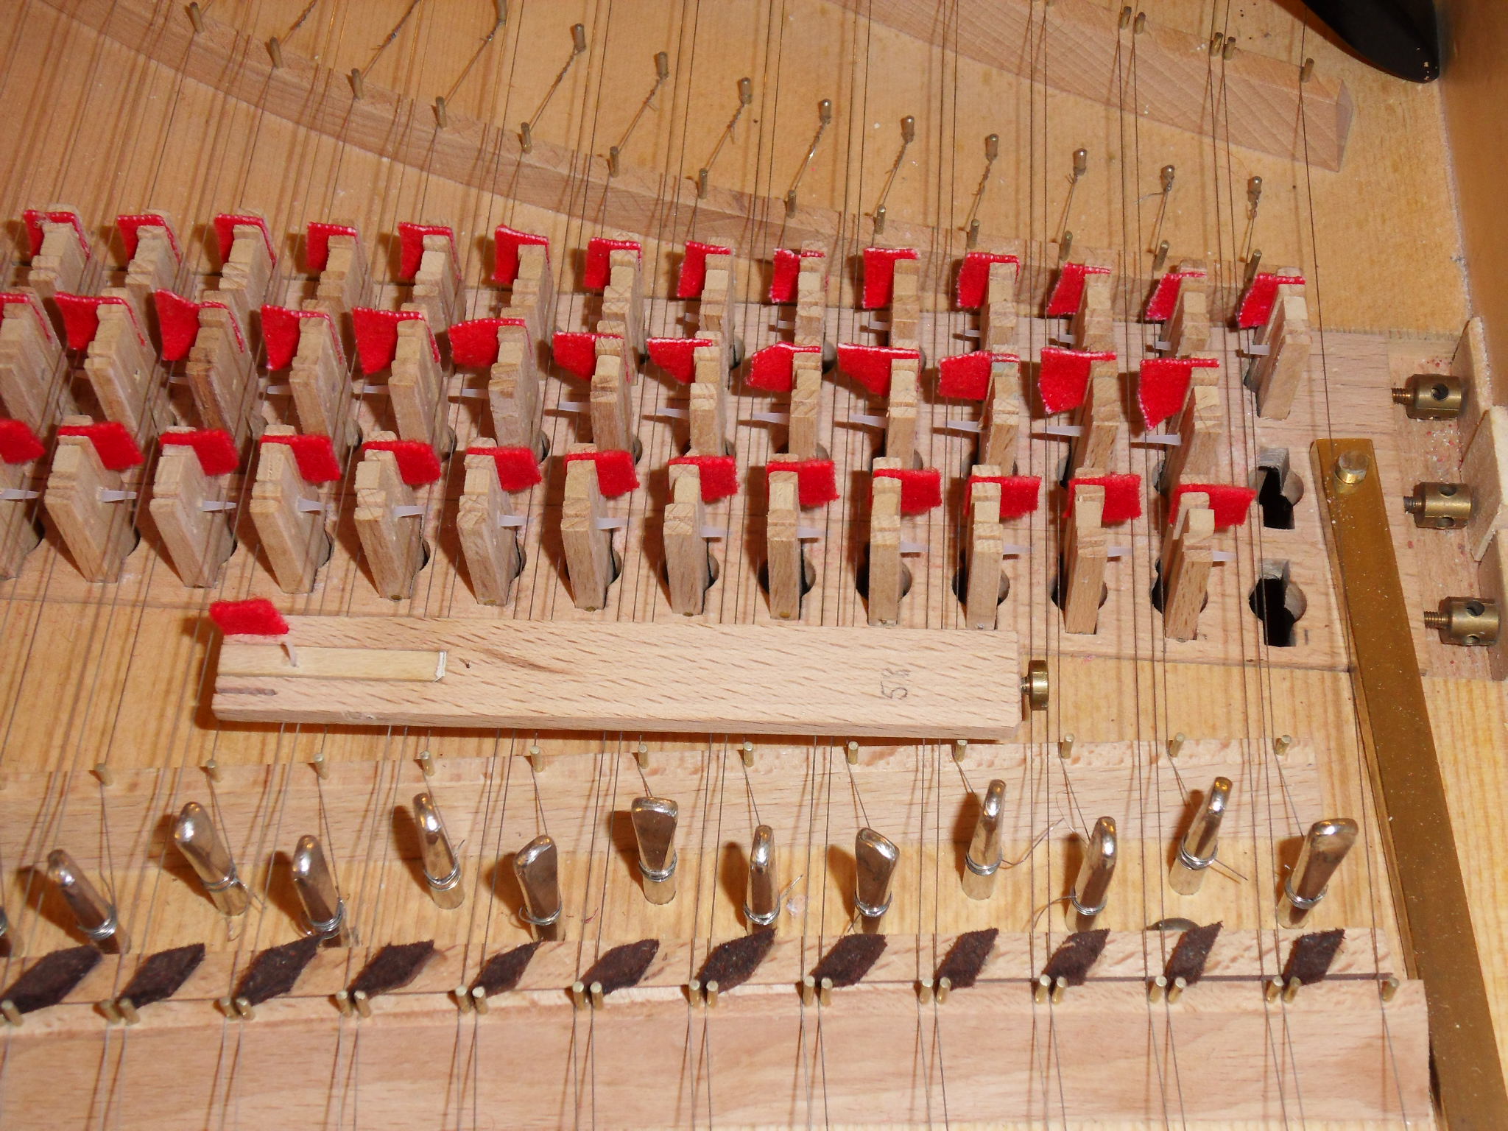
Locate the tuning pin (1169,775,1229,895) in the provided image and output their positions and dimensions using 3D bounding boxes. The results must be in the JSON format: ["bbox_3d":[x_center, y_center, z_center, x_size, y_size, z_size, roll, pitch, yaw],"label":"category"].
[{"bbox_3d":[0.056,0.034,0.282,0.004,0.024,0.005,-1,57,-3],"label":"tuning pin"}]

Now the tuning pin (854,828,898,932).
[{"bbox_3d":[0.015,0.040,0.278,0.005,0.026,0.004,37,66,20],"label":"tuning pin"}]

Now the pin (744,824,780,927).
[{"bbox_3d":[0.001,0.040,0.278,0.004,0.027,0.005,3,59,3],"label":"pin"}]

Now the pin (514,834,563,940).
[{"bbox_3d":[-0.026,0.041,0.278,0.005,0.026,0.004,-38,65,-19],"label":"pin"}]

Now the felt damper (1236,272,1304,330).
[{"bbox_3d":[0.075,-0.038,0.329,0.008,0.012,0.002,3,57,2],"label":"felt damper"}]

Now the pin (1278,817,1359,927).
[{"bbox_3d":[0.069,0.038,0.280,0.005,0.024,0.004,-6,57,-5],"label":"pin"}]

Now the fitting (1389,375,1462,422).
[{"bbox_3d":[0.099,-0.025,0.333,0.009,0.006,0.006,3,59,3],"label":"fitting"}]

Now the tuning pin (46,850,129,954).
[{"bbox_3d":[-0.082,0.043,0.278,0.004,0.026,0.005,-19,61,-10],"label":"tuning pin"}]

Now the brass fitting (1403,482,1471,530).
[{"bbox_3d":[0.097,-0.009,0.323,0.009,0.006,0.006,3,59,3],"label":"brass fitting"}]

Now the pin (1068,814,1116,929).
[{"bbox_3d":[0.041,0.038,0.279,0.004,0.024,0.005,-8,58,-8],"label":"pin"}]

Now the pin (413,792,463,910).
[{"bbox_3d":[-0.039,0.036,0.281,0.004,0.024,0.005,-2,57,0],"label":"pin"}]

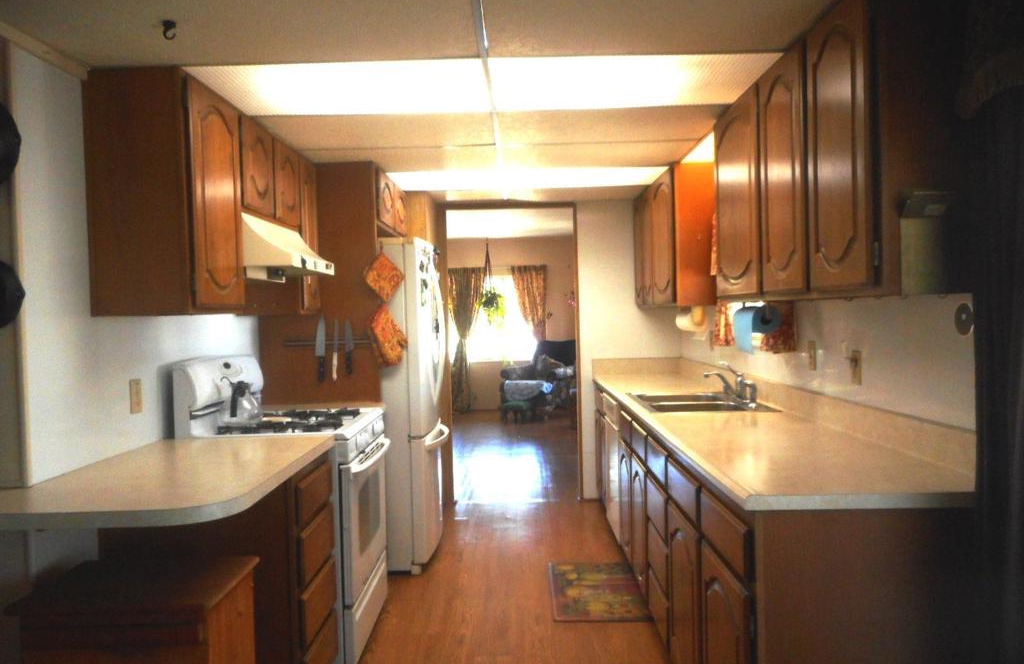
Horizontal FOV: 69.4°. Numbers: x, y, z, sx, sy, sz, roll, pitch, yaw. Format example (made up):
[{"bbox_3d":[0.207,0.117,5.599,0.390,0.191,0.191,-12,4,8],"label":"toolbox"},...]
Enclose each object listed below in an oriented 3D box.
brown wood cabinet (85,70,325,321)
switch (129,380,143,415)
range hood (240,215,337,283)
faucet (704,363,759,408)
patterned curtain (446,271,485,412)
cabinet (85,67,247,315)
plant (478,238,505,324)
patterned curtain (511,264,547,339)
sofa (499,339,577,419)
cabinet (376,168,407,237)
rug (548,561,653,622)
[{"bbox_3d":[-1.167,-0.458,3.079,0.325,0.773,1.505,-1,2,0],"label":"brown wood cabinet"},{"bbox_3d":[-1.333,0.227,2.631,0.008,0.120,0.080,-1,1,0],"label":"switch"},{"bbox_3d":[-1.074,-0.343,3.154,0.482,0.235,0.755,-1,2,1],"label":"range hood"},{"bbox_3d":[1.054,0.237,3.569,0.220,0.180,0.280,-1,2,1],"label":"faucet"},{"bbox_3d":[-0.631,0.097,10.412,0.590,2.040,0.130,-1,1,0],"label":"patterned curtain"},{"bbox_3d":[-1.185,-0.452,2.598,0.330,0.780,0.493,-1,1,0],"label":"cabinet"},{"bbox_3d":[-0.276,-0.695,10.118,0.360,1.200,0.360,-1,1,0],"label":"plant"},{"bbox_3d":[0.258,0.051,10.413,0.490,2.010,0.120,-1,1,0],"label":"patterned curtain"},{"bbox_3d":[0.483,0.593,9.567,1.000,1.000,0.950,0,2,43],"label":"sofa"},{"bbox_3d":[-1.000,-0.738,4.398,0.600,0.300,1.020,-1,1,0],"label":"cabinet"},{"bbox_3d":[0.440,1.257,3.646,0.478,0.010,0.765,-1,1,0],"label":"rug"}]

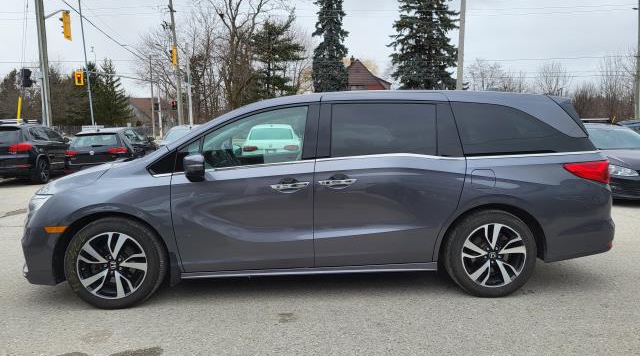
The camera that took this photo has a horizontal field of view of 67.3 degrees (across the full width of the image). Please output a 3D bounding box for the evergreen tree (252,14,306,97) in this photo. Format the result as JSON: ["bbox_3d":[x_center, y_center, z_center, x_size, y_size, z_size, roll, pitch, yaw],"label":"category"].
[{"bbox_3d":[-3.604,-8.957,42.236,4.700,10.900,4.700,-1,7,0],"label":"evergreen tree"}]

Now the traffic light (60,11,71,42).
[{"bbox_3d":[-10.117,-6.043,19.200,0.420,1.120,0.540,0,7,3],"label":"traffic light"}]

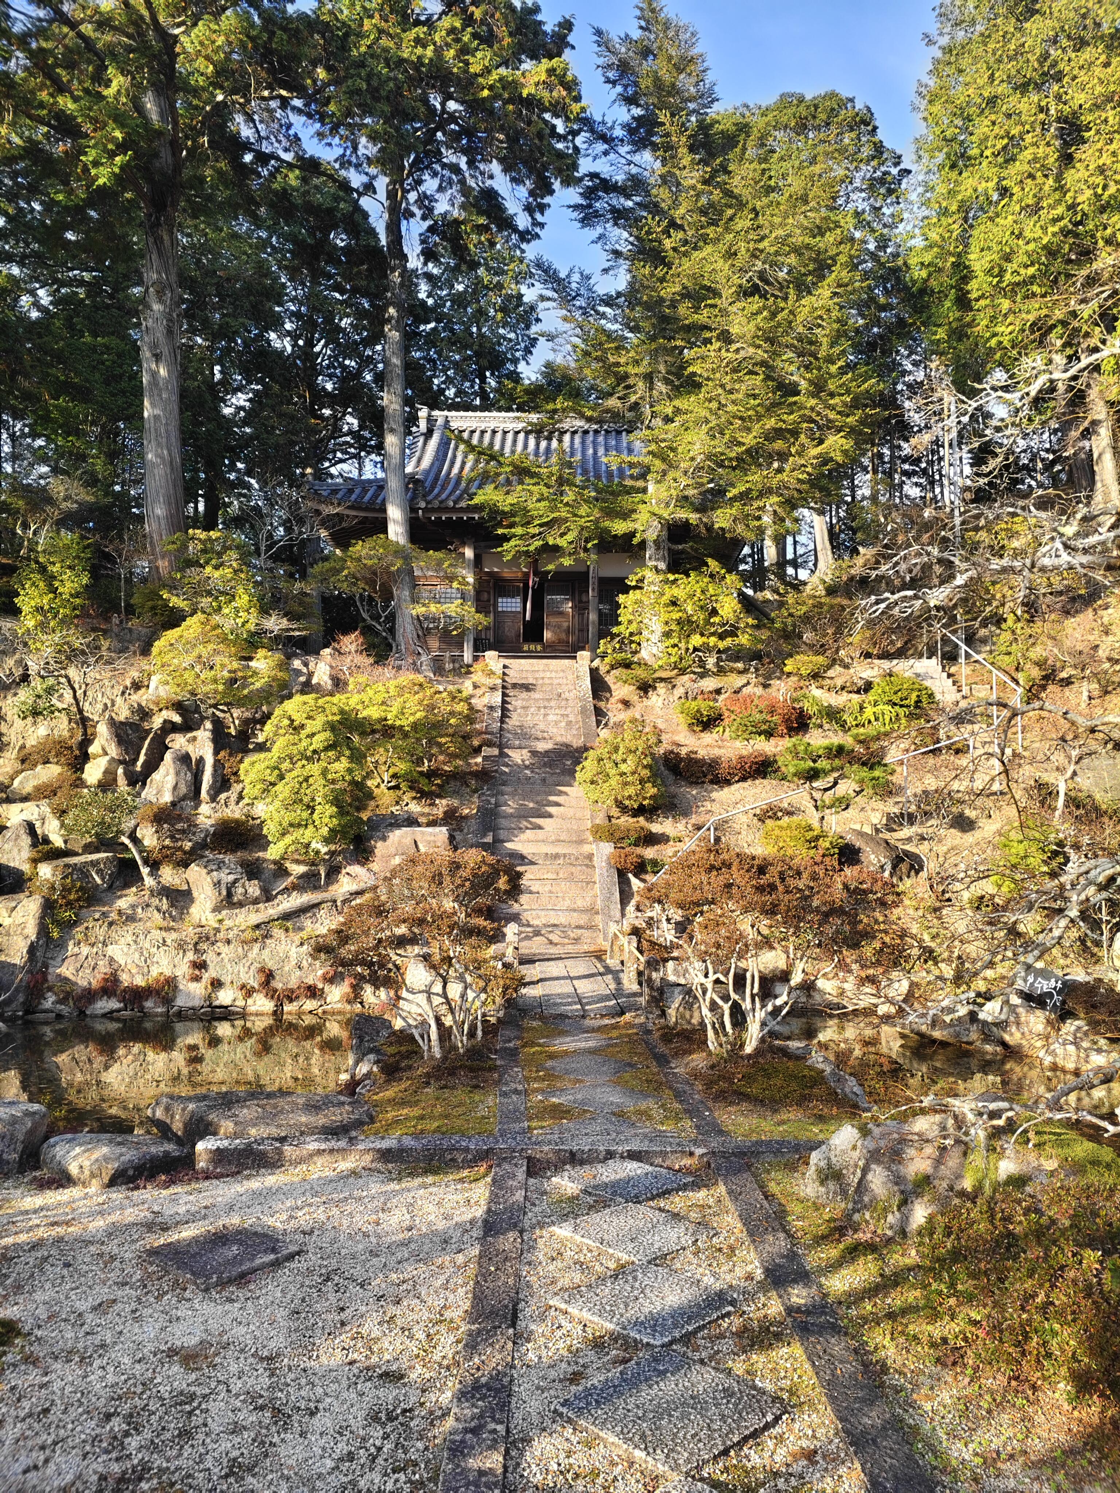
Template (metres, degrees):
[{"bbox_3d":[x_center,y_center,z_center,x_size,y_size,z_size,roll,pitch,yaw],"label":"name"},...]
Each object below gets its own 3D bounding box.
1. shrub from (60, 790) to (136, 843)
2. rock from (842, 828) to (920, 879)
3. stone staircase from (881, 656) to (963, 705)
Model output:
[{"bbox_3d":[-5.827,0.871,14.200,0.930,0.680,0.880,0,-5,0],"label":"shrub"},{"bbox_3d":[4.677,1.605,16.500,1.222,0.781,0.900,0,-1,0],"label":"rock"},{"bbox_3d":[6.260,-1.117,19.700,1.150,0.950,1.400,0,-5,0],"label":"stone staircase"}]

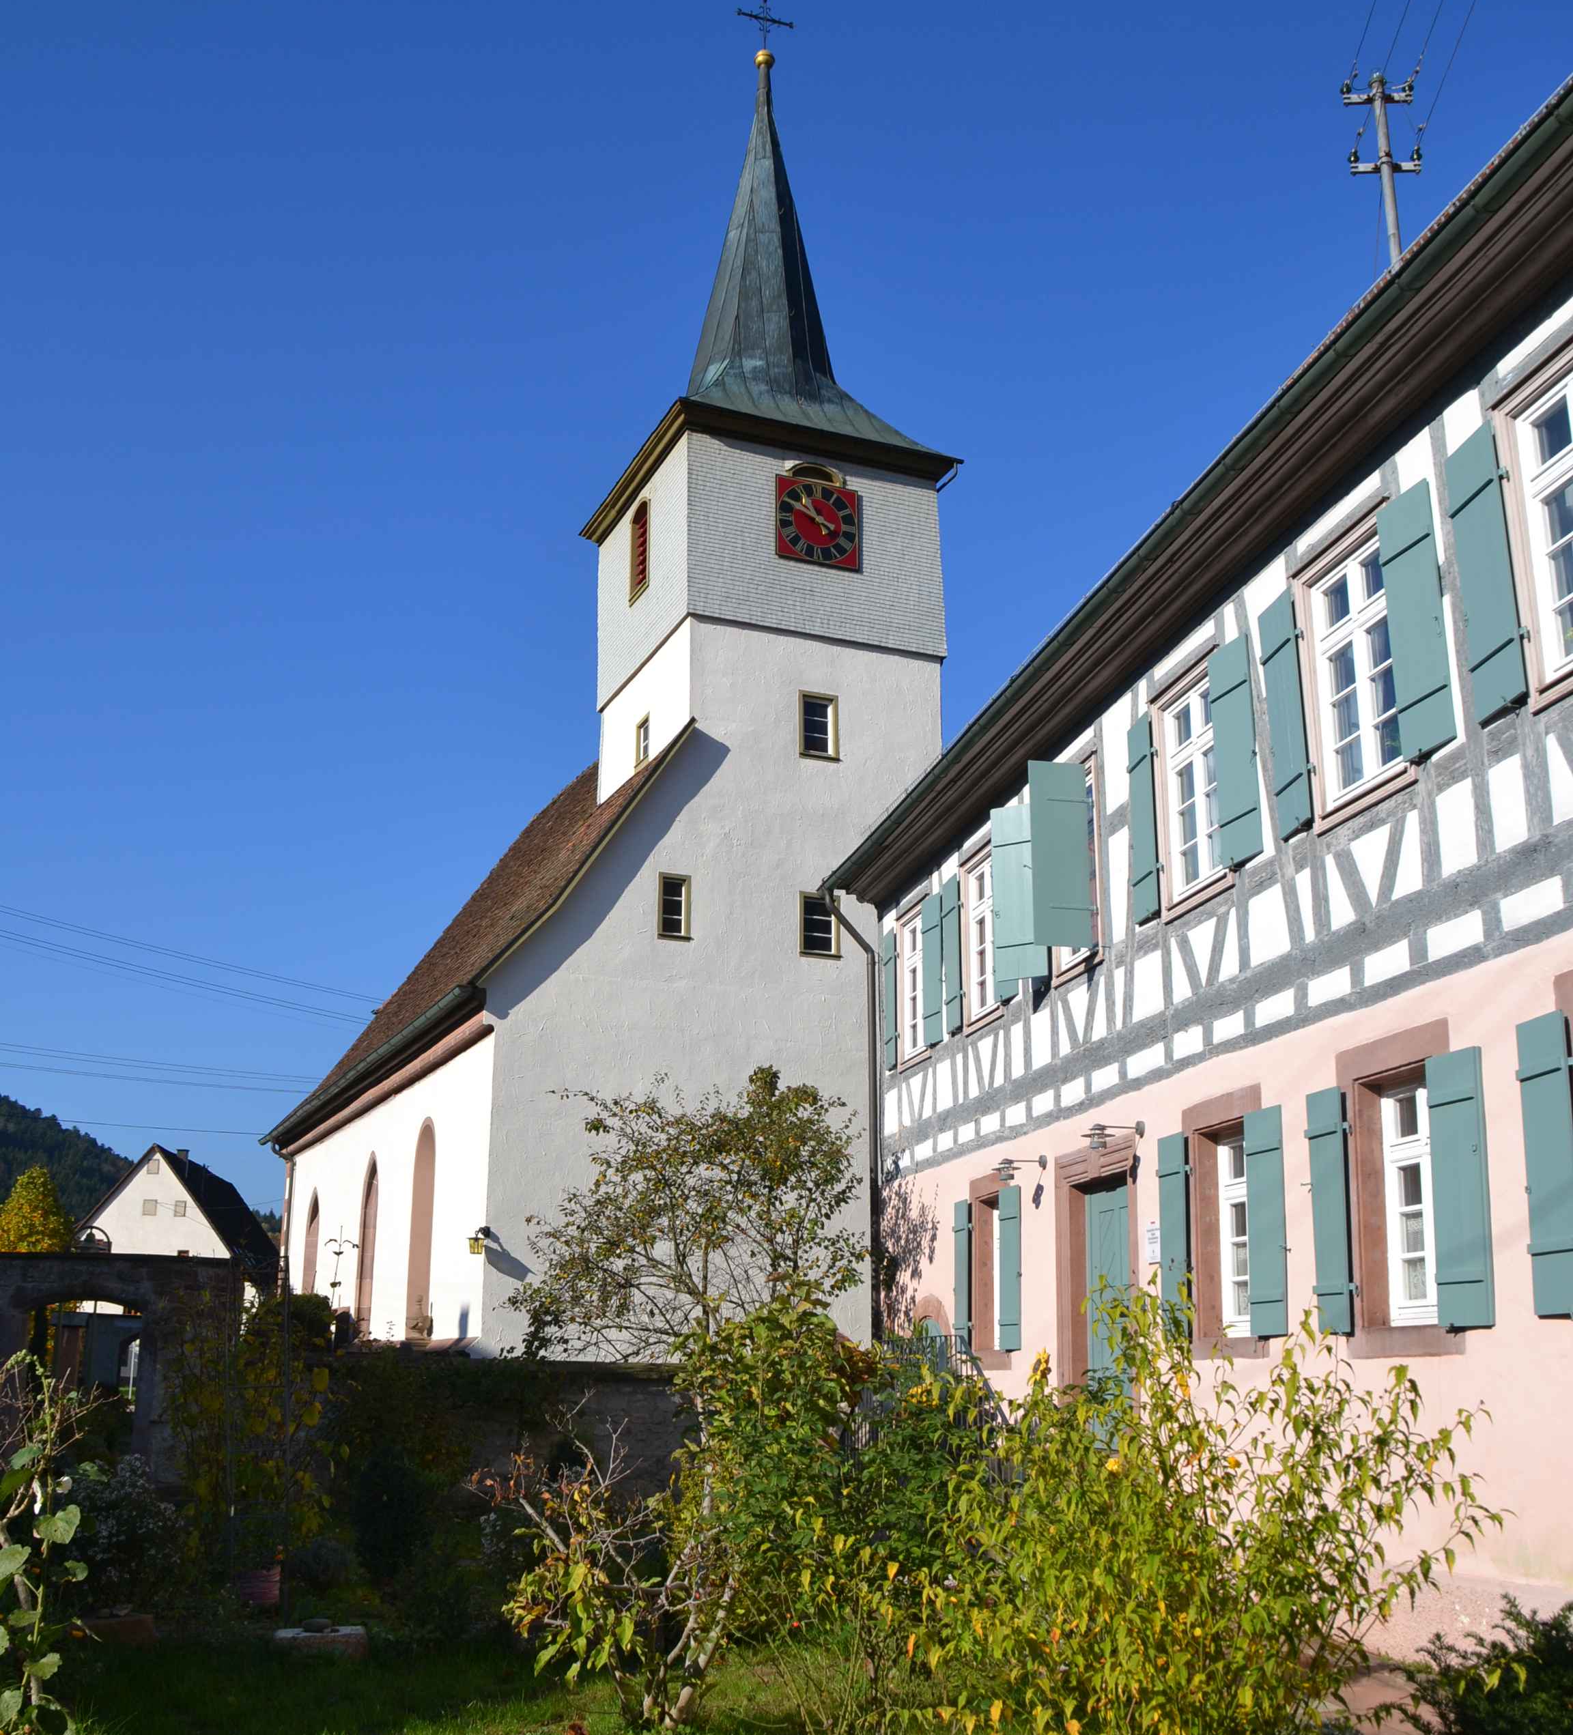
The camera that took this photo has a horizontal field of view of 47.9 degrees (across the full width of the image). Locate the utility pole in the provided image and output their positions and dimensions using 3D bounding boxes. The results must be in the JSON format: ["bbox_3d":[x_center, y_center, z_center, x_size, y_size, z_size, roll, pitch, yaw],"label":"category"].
[{"bbox_3d":[4.247,-4.882,12.491,0.520,1.660,0.170,-1,-15,4],"label":"utility pole"}]

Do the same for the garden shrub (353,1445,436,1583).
[{"bbox_3d":[-2.892,4.763,13.110,0.640,0.950,0.640,7,-17,-22],"label":"garden shrub"}]

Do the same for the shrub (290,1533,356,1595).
[{"bbox_3d":[-3.257,4.836,12.366,0.470,0.430,0.450,7,-17,-22],"label":"shrub"}]

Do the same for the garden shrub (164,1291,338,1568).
[{"bbox_3d":[-3.787,3.968,12.349,1.200,2.050,0.950,7,-17,-22],"label":"garden shrub"}]

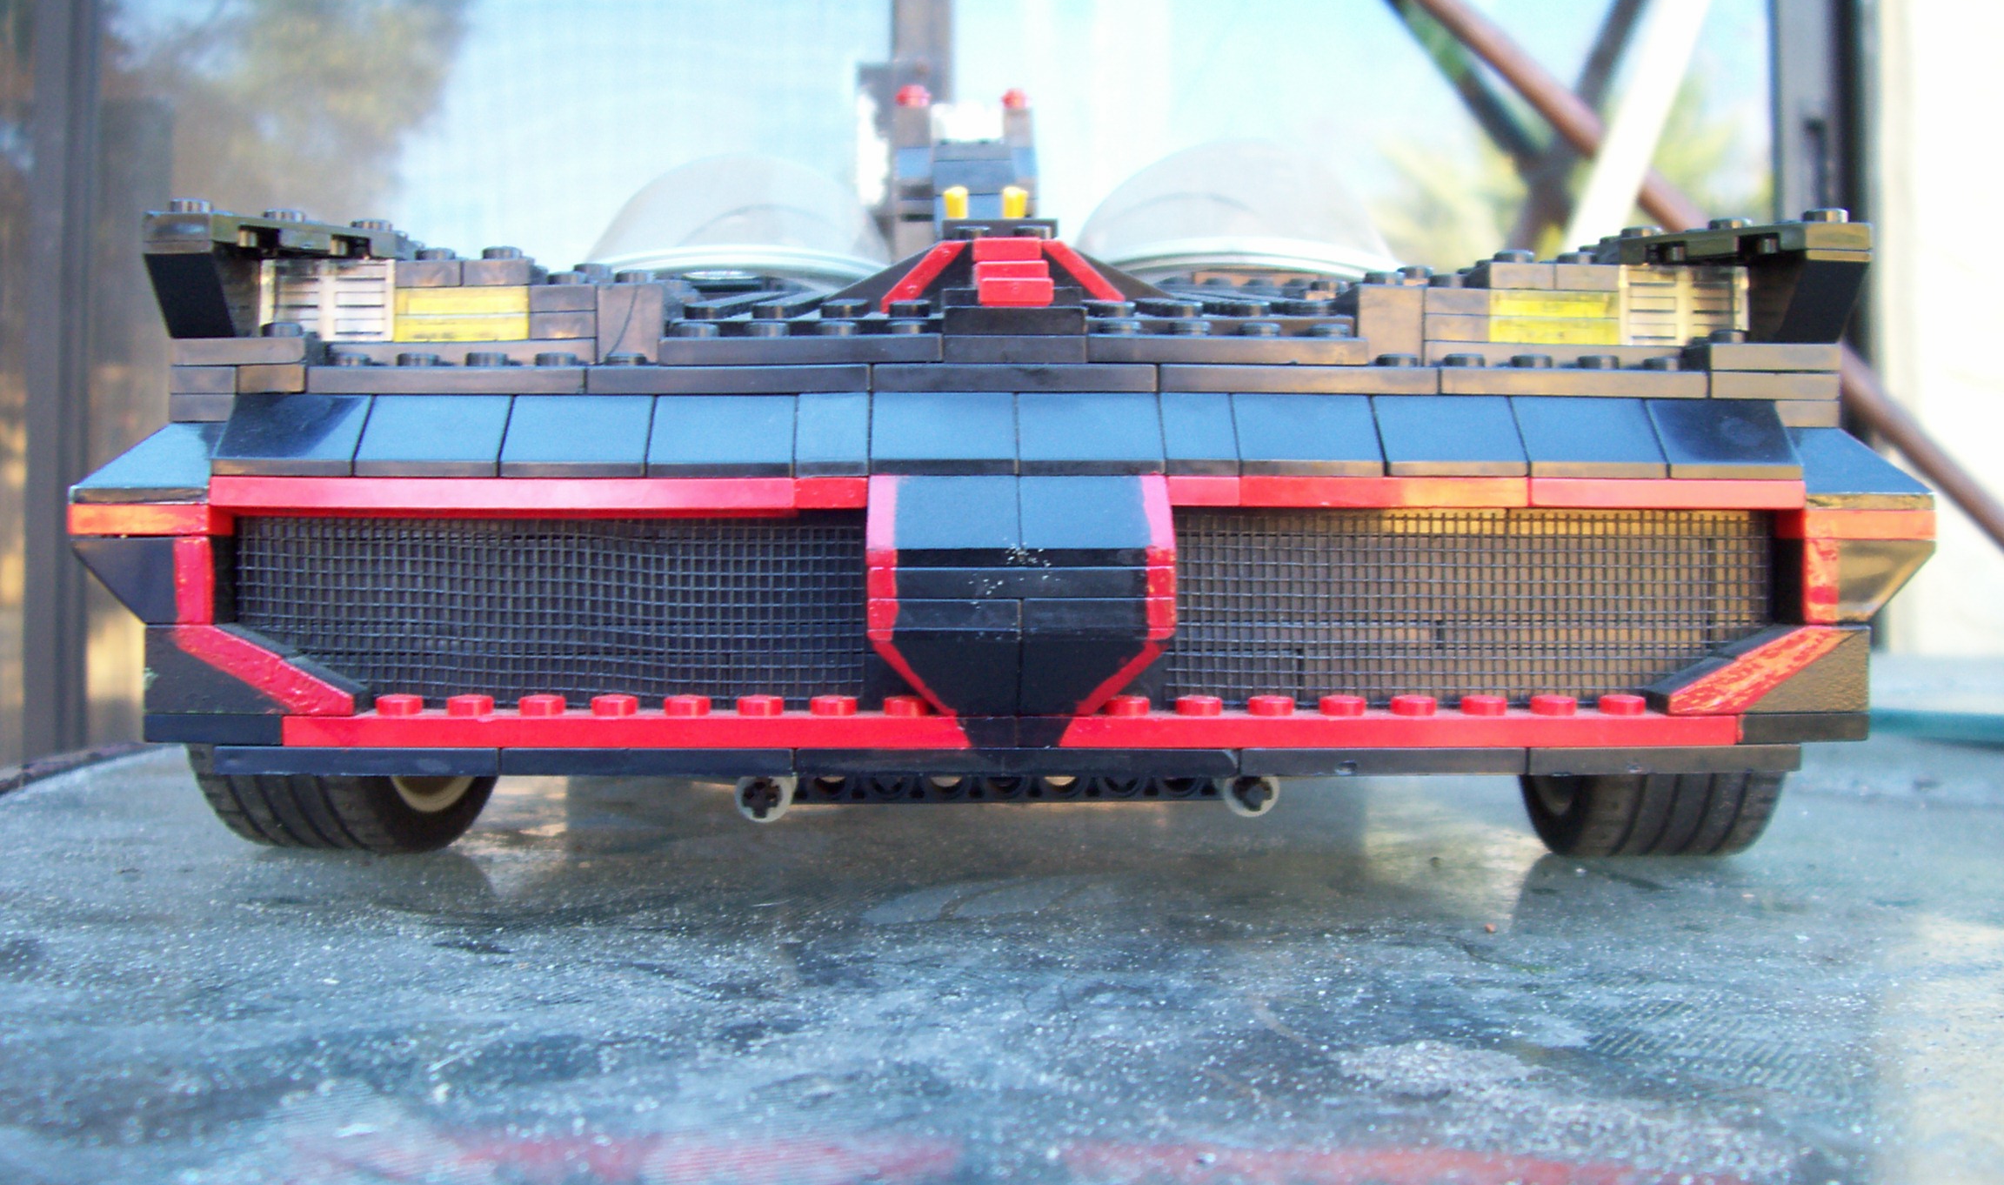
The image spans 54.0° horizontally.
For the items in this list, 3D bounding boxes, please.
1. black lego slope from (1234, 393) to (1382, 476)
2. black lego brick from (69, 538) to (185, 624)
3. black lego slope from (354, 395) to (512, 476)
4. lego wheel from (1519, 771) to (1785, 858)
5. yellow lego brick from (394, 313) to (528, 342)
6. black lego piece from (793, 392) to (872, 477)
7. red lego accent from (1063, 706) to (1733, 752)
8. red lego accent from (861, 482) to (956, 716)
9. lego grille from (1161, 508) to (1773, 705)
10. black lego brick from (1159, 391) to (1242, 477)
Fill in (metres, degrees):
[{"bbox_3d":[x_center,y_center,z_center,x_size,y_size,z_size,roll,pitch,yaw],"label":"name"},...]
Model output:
[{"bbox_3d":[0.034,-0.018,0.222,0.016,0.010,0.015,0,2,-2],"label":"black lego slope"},{"bbox_3d":[-0.093,-0.001,0.217,0.014,0.010,0.011,0,1,-2],"label":"black lego brick"},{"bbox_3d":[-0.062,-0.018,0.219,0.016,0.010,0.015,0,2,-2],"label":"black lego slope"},{"bbox_3d":[0.085,0.014,0.264,0.022,0.043,0.043,0,1,-1],"label":"lego wheel"},{"bbox_3d":[-0.062,-0.031,0.231,0.016,0.003,0.008,0,2,-2],"label":"yellow lego brick"},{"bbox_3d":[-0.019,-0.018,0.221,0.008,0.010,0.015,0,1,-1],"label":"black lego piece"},{"bbox_3d":[0.044,0.015,0.221,0.076,0.004,0.009,0,1,-1],"label":"red lego accent"},{"bbox_3d":[-0.010,0.000,0.209,0.010,0.026,0.009,0,1,-2],"label":"red lego accent"},{"bbox_3d":[0.053,0.002,0.224,0.070,0.022,0.003,0,2,-2],"label":"lego grille"},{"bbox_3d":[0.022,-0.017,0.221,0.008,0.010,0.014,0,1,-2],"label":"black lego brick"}]

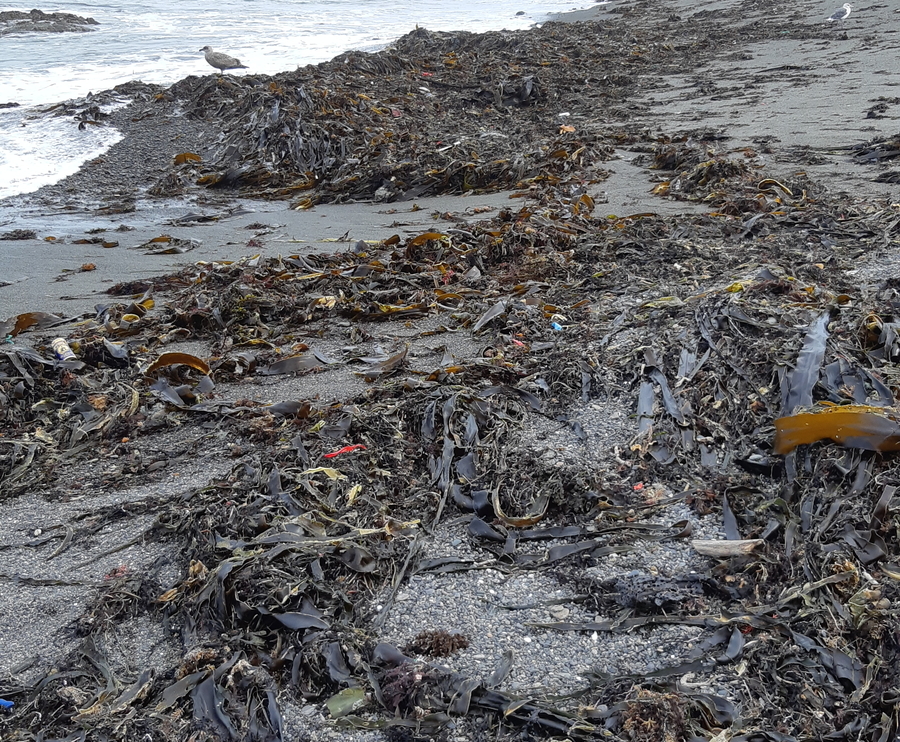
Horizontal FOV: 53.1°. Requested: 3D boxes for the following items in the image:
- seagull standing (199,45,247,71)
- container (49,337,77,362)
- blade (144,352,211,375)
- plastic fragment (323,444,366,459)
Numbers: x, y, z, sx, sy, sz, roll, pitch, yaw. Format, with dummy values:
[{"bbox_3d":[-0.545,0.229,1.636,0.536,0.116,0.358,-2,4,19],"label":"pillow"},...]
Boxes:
[{"bbox_3d":[-2.440,-3.358,9.699,0.530,0.300,0.170,0,26,-2],"label":"seagull standing"},{"bbox_3d":[-1.463,-0.081,3.413,0.066,0.066,0.105,-26,66,-21],"label":"container"},{"bbox_3d":[-0.999,-0.027,3.308,0.235,0.070,0.060,-3,26,-8],"label":"blade"},{"bbox_3d":[-0.327,0.250,2.797,0.145,0.022,0.035,-9,28,-20],"label":"plastic fragment"}]

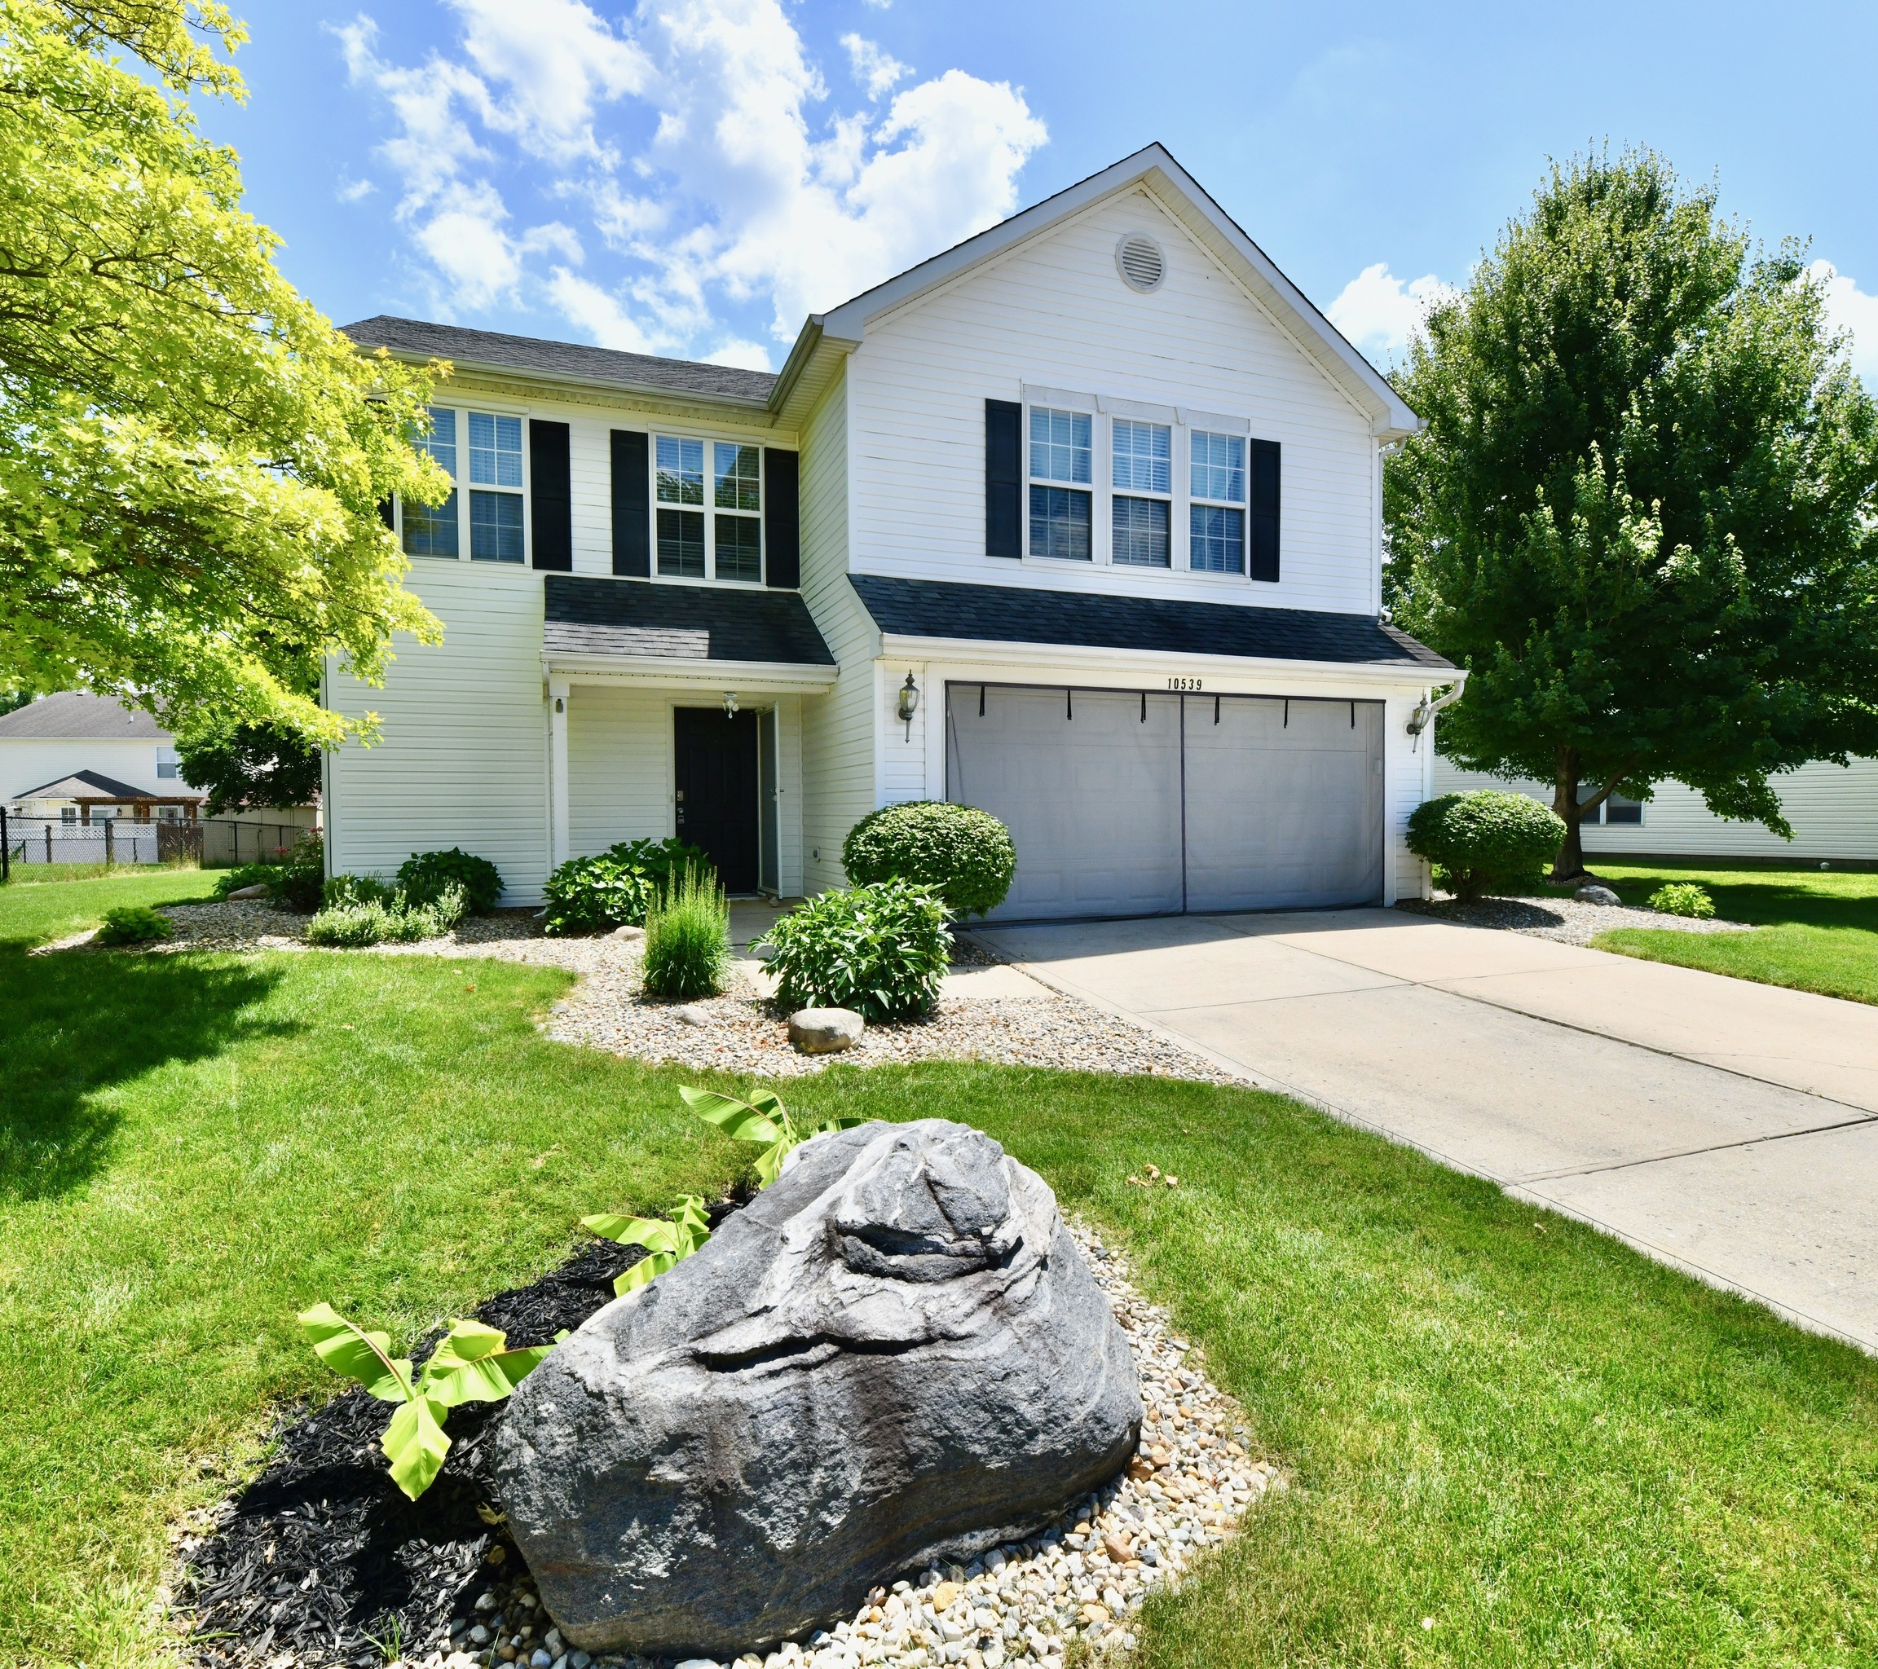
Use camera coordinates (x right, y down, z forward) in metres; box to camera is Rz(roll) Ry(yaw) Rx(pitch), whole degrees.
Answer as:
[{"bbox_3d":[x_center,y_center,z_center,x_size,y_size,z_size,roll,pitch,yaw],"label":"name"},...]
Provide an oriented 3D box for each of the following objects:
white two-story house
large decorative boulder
[{"bbox_3d":[-1.582,-3.198,13.628,11.350,7.700,11.800,-1,2,-20],"label":"white two-story house"},{"bbox_3d":[-0.265,1.025,2.120,1.280,0.650,0.860,-1,2,-24],"label":"large decorative boulder"}]

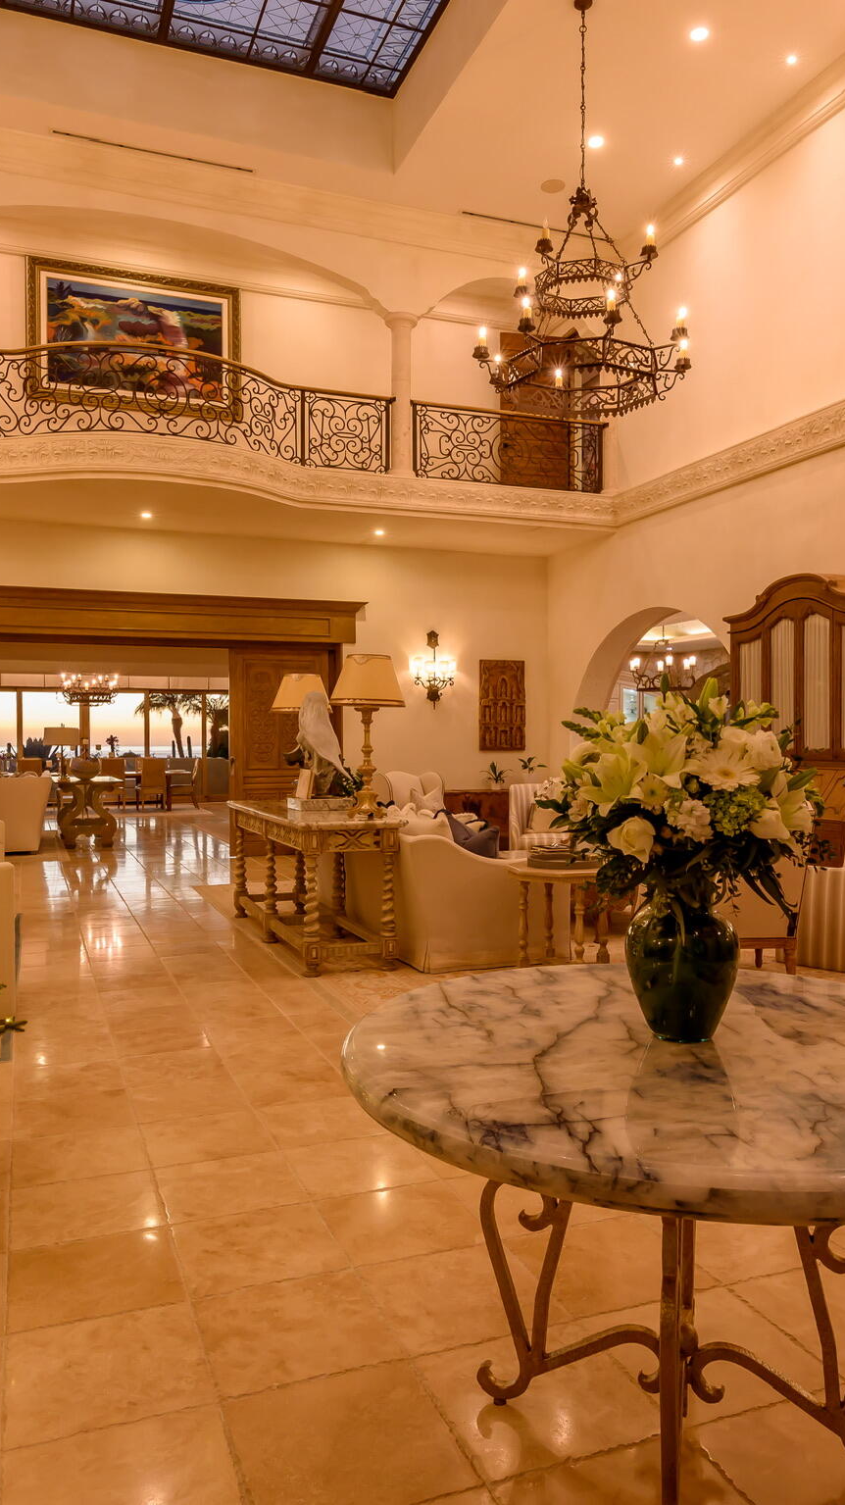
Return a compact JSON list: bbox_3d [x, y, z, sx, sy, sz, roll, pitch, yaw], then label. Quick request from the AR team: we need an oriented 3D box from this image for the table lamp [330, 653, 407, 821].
[{"bbox_3d":[-0.339,-0.091,5.850,0.467,1.011,0.467,0,0,0],"label":"table lamp"}]

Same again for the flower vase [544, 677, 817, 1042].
[{"bbox_3d":[0.480,0.197,1.747,0.493,0.666,0.474,0,0,-19],"label":"flower vase"}]

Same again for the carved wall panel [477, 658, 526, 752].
[{"bbox_3d":[0.994,-0.592,11.789,0.616,1.140,0.070,0,1,-18],"label":"carved wall panel"}]

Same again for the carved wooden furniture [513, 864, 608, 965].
[{"bbox_3d":[0.836,0.942,5.504,0.630,0.582,0.630,0,1,-21],"label":"carved wooden furniture"}]

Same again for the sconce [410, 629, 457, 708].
[{"bbox_3d":[0.117,-1.024,11.379,0.532,0.916,0.300,0,1,-18],"label":"sconce"}]

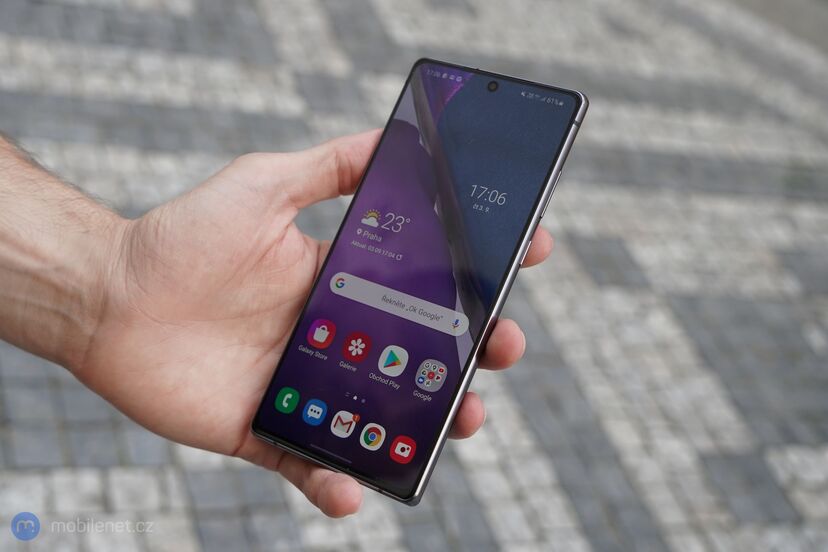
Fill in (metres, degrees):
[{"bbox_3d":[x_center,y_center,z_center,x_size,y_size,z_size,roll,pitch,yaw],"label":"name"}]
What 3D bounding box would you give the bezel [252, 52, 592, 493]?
[{"bbox_3d":[0.002,-0.004,0.363,0.075,0.009,0.162,19,80,28],"label":"bezel"}]

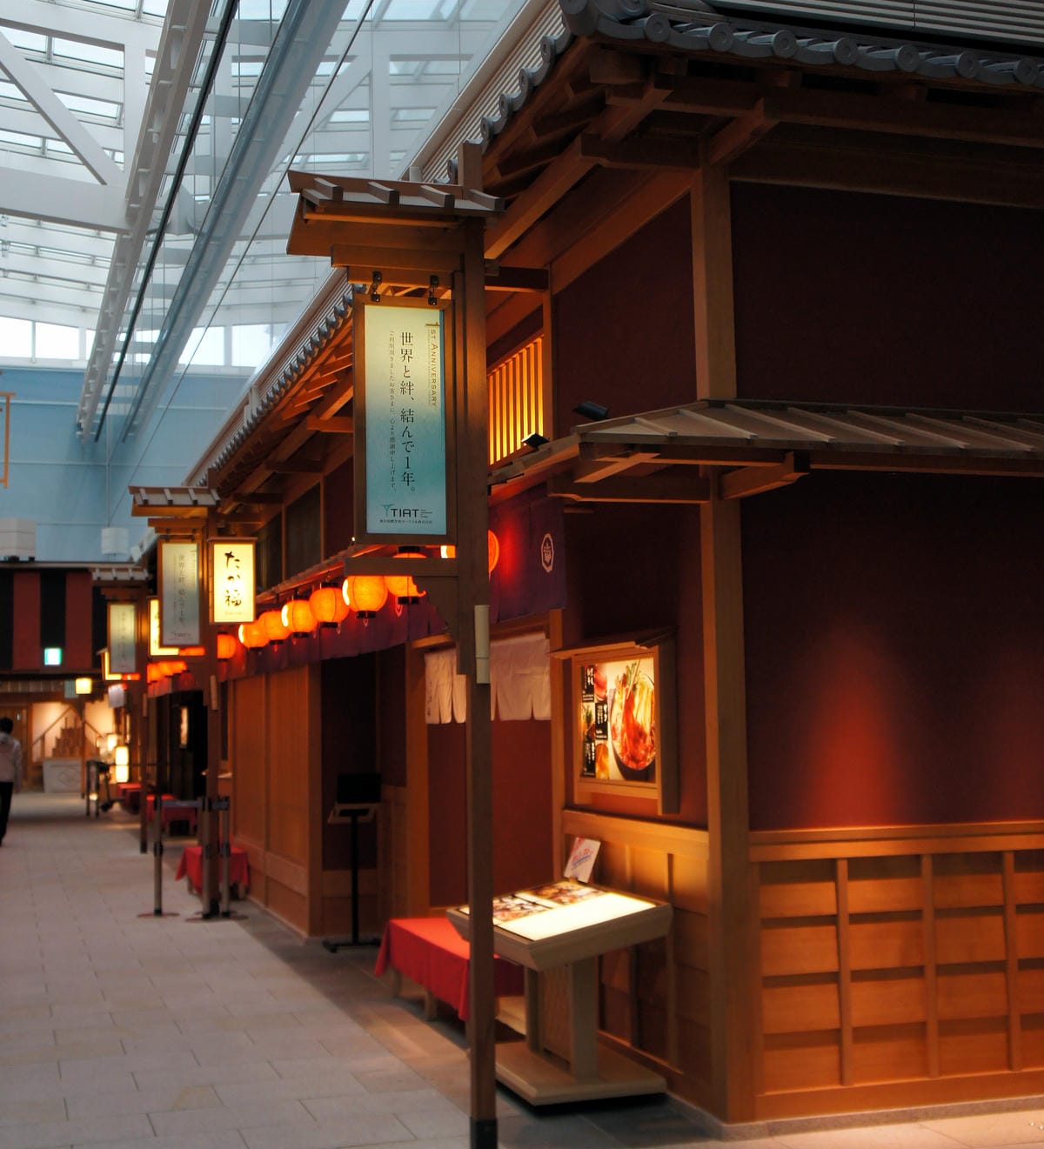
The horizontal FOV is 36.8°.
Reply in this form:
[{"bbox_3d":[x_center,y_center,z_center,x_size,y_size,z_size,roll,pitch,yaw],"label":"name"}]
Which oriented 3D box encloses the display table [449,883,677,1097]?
[{"bbox_3d":[0.130,1.745,6.686,0.580,0.780,1.150,1,-6,-18],"label":"display table"}]

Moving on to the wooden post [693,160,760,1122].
[{"bbox_3d":[0.767,0.207,6.028,0.117,3.700,0.117,1,-6,-18],"label":"wooden post"}]

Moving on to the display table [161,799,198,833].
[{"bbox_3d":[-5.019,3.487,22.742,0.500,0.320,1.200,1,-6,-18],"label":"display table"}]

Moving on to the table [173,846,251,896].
[{"bbox_3d":[-2.826,2.687,14.350,0.520,0.340,0.950,1,-5,-18],"label":"table"}]

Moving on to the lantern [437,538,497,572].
[{"bbox_3d":[-0.218,-0.099,6.652,0.245,0.270,0.245,1,-5,-18],"label":"lantern"}]

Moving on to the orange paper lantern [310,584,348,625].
[{"bbox_3d":[-1.167,0.182,9.526,0.240,0.265,0.240,1,-6,-18],"label":"orange paper lantern"}]

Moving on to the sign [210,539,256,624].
[{"bbox_3d":[-2.244,0.067,12.158,0.335,0.660,0.150,1,-5,-18],"label":"sign"}]

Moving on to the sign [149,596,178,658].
[{"bbox_3d":[-3.961,0.598,17.409,0.335,0.660,0.150,1,-5,-18],"label":"sign"}]

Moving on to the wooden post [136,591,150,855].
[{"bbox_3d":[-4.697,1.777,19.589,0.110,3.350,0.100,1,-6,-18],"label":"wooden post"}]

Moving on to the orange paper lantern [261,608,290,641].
[{"bbox_3d":[-1.810,0.374,11.520,0.245,0.270,0.245,1,-5,-18],"label":"orange paper lantern"}]

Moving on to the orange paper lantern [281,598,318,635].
[{"bbox_3d":[-1.482,0.283,10.489,0.240,0.265,0.240,1,-6,-18],"label":"orange paper lantern"}]

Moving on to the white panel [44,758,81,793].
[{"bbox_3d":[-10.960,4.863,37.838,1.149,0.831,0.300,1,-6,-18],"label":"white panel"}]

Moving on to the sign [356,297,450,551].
[{"bbox_3d":[-0.437,-0.569,5.890,0.380,0.930,0.060,1,-5,-18],"label":"sign"}]

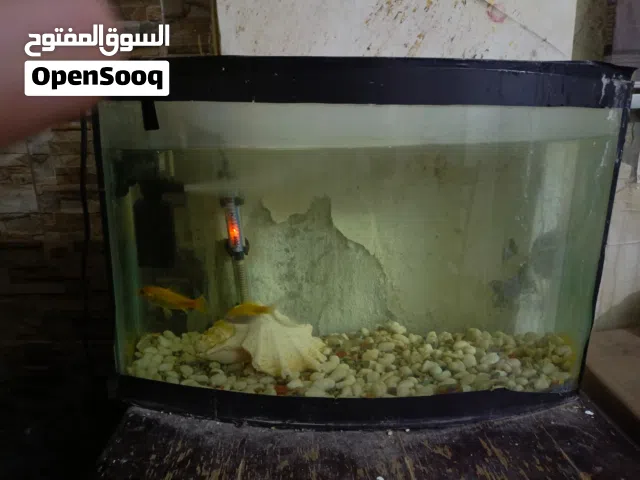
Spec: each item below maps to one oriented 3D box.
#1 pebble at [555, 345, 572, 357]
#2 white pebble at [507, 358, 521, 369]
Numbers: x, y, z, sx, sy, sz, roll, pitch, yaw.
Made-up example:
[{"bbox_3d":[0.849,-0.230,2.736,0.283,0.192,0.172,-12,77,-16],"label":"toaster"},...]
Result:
[{"bbox_3d":[0.372,0.169,0.706,0.028,0.016,0.023,2,13,0],"label":"pebble"},{"bbox_3d":[0.262,0.168,0.627,0.019,0.013,0.016,1,12,0],"label":"white pebble"}]

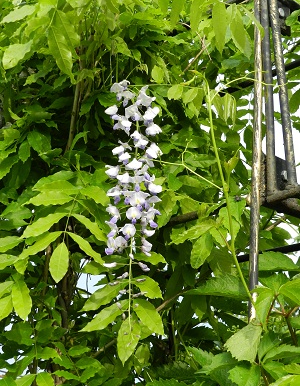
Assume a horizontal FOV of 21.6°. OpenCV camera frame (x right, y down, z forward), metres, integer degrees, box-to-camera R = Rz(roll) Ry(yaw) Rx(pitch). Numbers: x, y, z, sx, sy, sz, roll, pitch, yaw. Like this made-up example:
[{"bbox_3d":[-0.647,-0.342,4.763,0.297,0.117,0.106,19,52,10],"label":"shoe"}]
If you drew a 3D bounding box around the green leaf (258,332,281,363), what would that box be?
[{"bbox_3d":[0.180,0.235,1.190,0.029,0.049,0.012,33,-12,-5],"label":"green leaf"}]

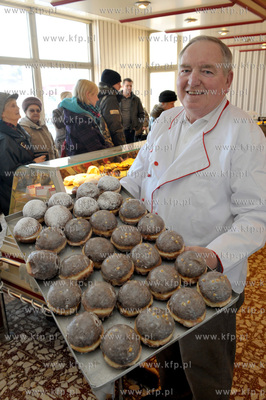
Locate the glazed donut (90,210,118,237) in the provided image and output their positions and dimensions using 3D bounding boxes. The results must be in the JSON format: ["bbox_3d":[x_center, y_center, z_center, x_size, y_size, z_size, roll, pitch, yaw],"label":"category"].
[{"bbox_3d":[-0.086,0.072,1.069,0.082,0.060,0.082,0,37,0],"label":"glazed donut"}]

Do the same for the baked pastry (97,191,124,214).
[{"bbox_3d":[-0.073,0.010,1.152,0.085,0.053,0.085,-1,37,0],"label":"baked pastry"}]

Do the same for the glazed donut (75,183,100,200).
[{"bbox_3d":[-0.151,-0.028,1.208,0.081,0.050,0.081,-1,37,0],"label":"glazed donut"}]

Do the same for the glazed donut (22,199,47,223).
[{"bbox_3d":[-0.307,0.035,1.117,0.077,0.060,0.077,0,37,0],"label":"glazed donut"}]

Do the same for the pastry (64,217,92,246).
[{"bbox_3d":[-0.158,0.095,1.037,0.081,0.060,0.081,0,37,0],"label":"pastry"}]

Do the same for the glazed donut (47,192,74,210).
[{"bbox_3d":[-0.234,0.007,1.161,0.082,0.051,0.082,-1,37,0],"label":"glazed donut"}]

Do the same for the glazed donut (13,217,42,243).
[{"bbox_3d":[-0.309,0.090,1.050,0.085,0.053,0.085,-12,36,0],"label":"glazed donut"}]

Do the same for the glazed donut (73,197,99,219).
[{"bbox_3d":[-0.148,0.026,1.130,0.080,0.060,0.080,0,37,0],"label":"glazed donut"}]

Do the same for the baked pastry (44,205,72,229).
[{"bbox_3d":[-0.230,0.050,1.103,0.084,0.054,0.084,-1,37,0],"label":"baked pastry"}]

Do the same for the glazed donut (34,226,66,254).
[{"bbox_3d":[-0.232,0.115,1.014,0.086,0.055,0.086,-12,36,0],"label":"glazed donut"}]

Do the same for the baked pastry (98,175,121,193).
[{"bbox_3d":[-0.081,-0.052,1.235,0.078,0.060,0.078,0,37,0],"label":"baked pastry"}]

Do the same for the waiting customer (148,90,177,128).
[{"bbox_3d":[0.389,-0.610,4.640,0.420,1.560,0.540,6,19,21],"label":"waiting customer"}]

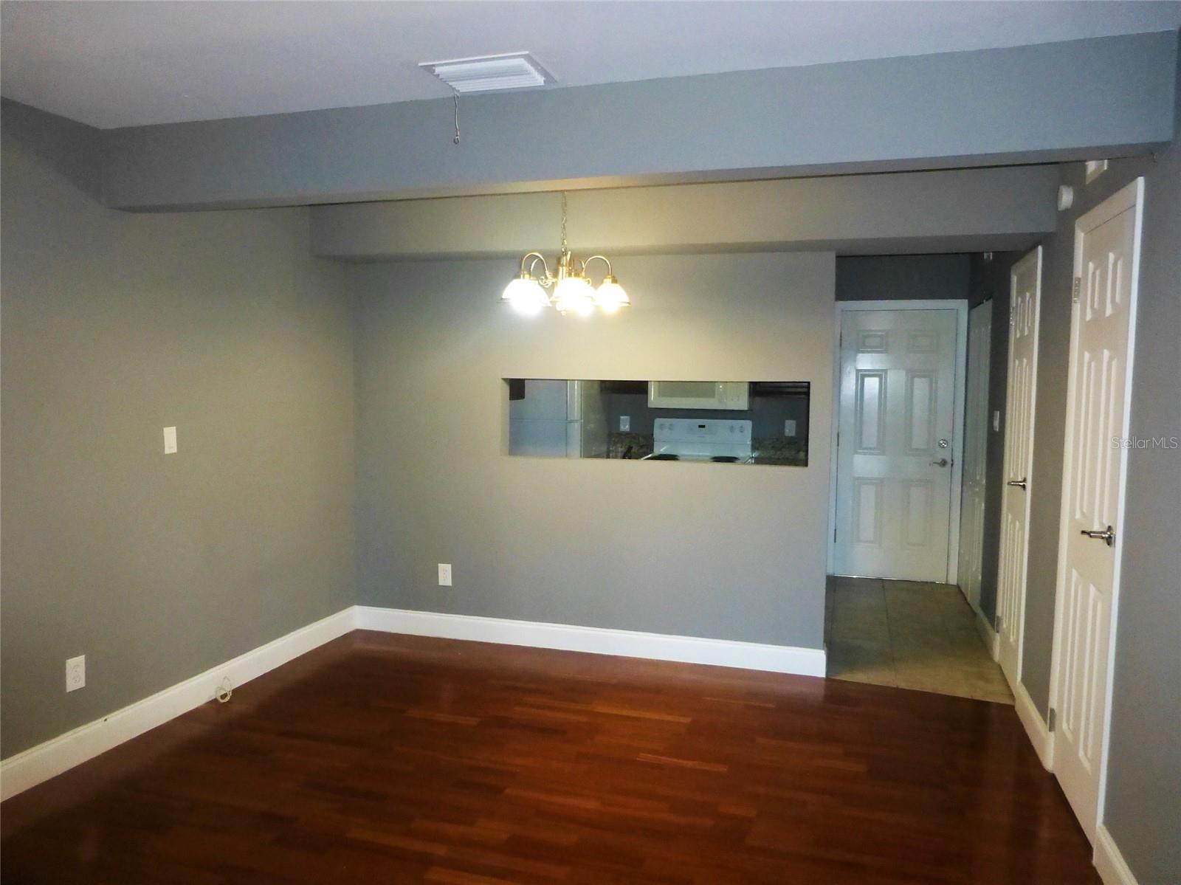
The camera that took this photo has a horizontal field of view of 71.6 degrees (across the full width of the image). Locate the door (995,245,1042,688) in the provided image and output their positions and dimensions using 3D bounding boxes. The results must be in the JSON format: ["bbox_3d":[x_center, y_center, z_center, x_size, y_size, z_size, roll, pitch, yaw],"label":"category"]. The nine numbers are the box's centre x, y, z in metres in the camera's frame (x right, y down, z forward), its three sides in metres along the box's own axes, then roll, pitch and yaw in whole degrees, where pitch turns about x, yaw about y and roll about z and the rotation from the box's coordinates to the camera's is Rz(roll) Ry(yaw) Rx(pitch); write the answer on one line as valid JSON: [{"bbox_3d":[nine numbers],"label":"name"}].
[{"bbox_3d":[2.119,0.149,4.062,0.060,2.110,0.670,2,5,18],"label":"door"}]

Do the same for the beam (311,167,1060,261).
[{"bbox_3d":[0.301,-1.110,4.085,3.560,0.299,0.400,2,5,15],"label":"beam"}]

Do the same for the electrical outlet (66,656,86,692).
[{"bbox_3d":[-1.973,0.888,3.149,0.010,0.121,0.077,2,5,19],"label":"electrical outlet"}]

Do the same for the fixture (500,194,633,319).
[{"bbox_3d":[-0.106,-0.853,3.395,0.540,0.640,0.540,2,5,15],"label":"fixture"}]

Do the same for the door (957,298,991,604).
[{"bbox_3d":[2.615,0.088,5.559,0.050,2.000,0.900,2,5,18],"label":"door"}]

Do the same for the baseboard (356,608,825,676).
[{"bbox_3d":[-0.100,1.081,4.504,2.679,0.141,0.018,2,5,15],"label":"baseboard"}]

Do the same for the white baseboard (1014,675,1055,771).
[{"bbox_3d":[1.893,1.181,3.513,0.018,0.140,0.680,2,5,18],"label":"white baseboard"}]

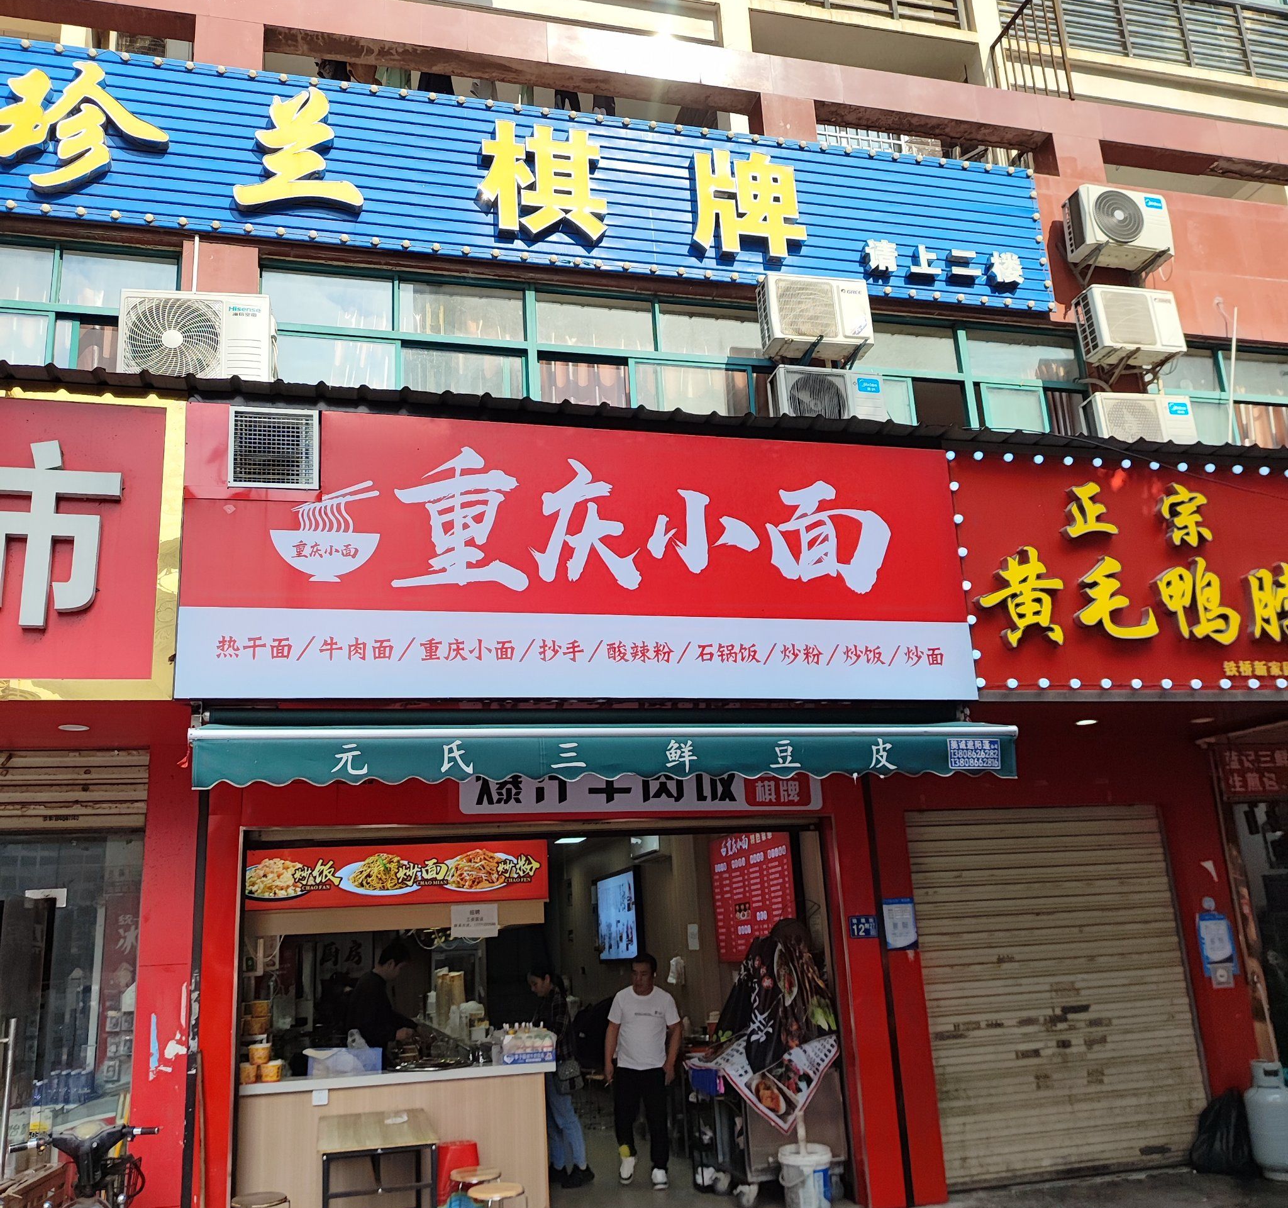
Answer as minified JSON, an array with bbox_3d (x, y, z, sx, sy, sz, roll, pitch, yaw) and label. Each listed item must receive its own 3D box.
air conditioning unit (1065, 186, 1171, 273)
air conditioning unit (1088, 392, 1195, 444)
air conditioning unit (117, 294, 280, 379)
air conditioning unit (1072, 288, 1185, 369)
[{"bbox_3d":[4.038,-3.207,10.202,0.866,0.586,0.280,1,-17,-15],"label":"air conditioning unit"},{"bbox_3d":[3.986,-1.354,9.597,0.882,0.580,0.280,1,-17,-15],"label":"air conditioning unit"},{"bbox_3d":[-2.861,-1.642,7.687,0.914,0.620,0.330,1,-17,-15],"label":"air conditioning unit"},{"bbox_3d":[4.064,-2.324,10.008,0.798,0.534,0.310,1,-17,-15],"label":"air conditioning unit"}]

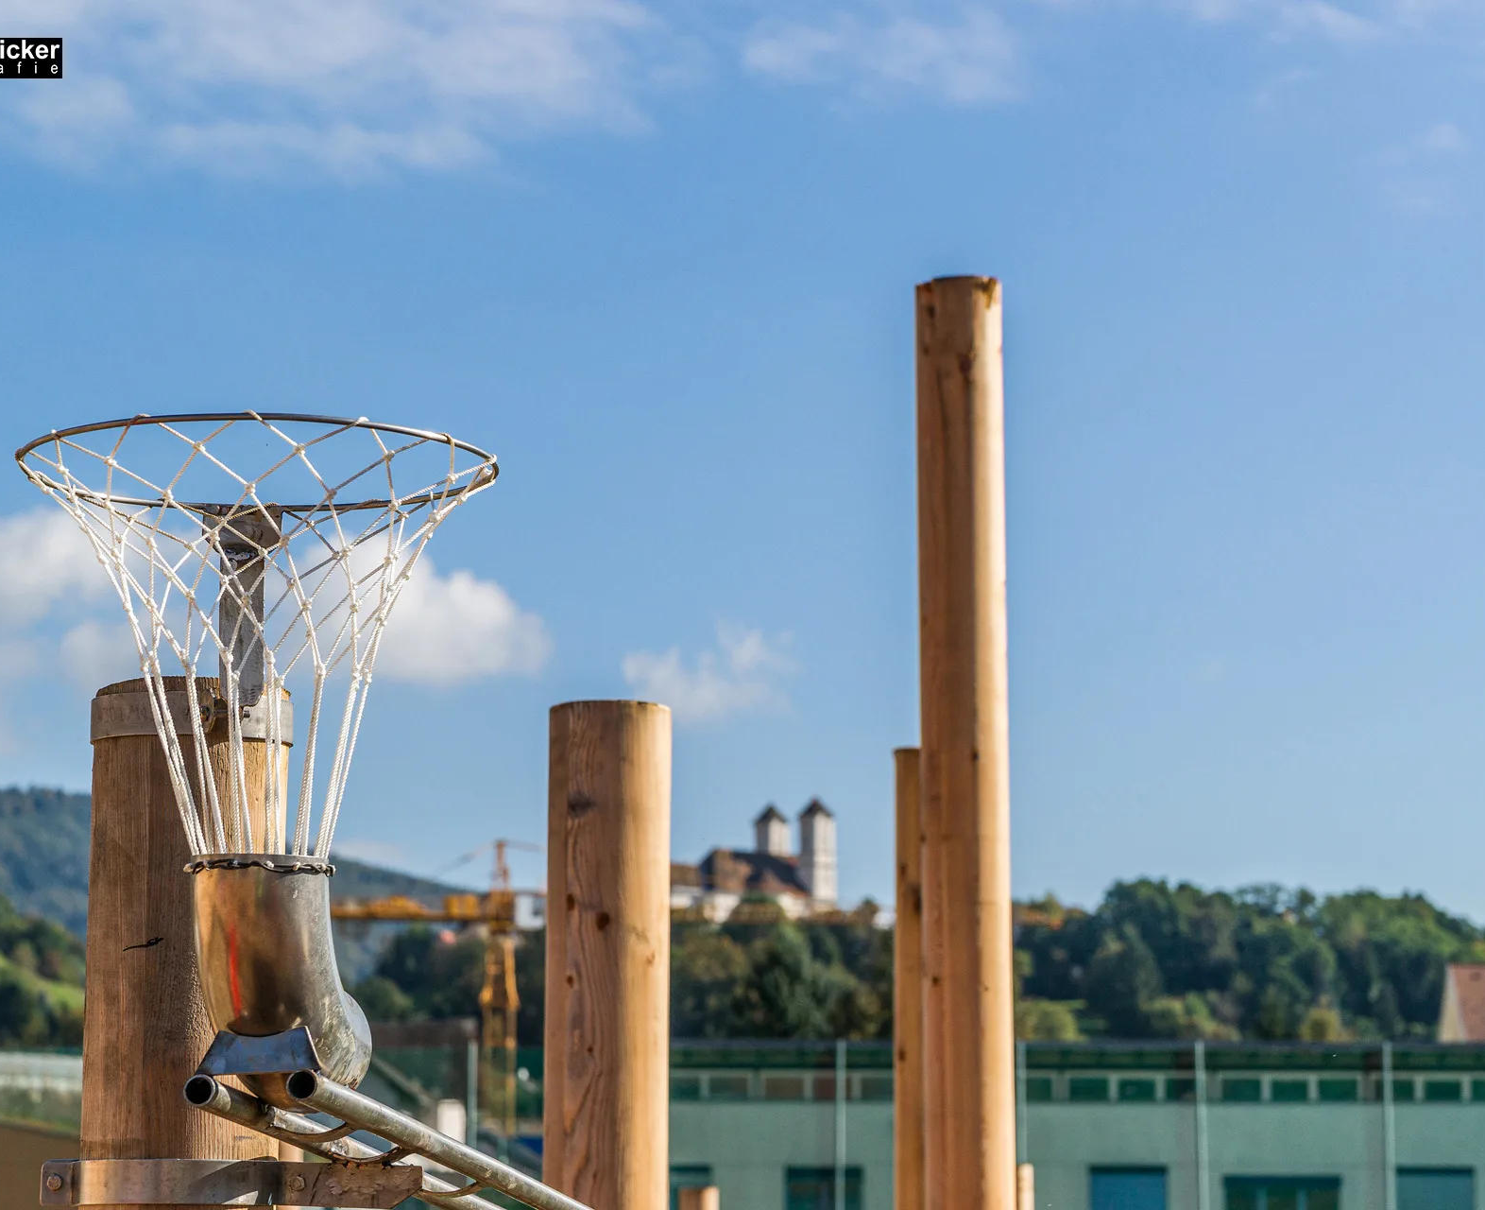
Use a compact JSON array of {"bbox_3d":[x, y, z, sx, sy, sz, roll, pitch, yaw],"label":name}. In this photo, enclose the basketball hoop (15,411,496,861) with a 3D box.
[{"bbox_3d":[-0.484,0.053,3.692,0.470,0.395,0.520,3,-10,-21],"label":"basketball hoop"}]

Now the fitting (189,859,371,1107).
[{"bbox_3d":[-0.461,0.376,3.703,0.138,0.245,0.195,-4,-10,23],"label":"fitting"}]

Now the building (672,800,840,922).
[{"bbox_3d":[1.856,61.454,900.000,36.000,31.000,26.000,6,-11,-34],"label":"building"}]

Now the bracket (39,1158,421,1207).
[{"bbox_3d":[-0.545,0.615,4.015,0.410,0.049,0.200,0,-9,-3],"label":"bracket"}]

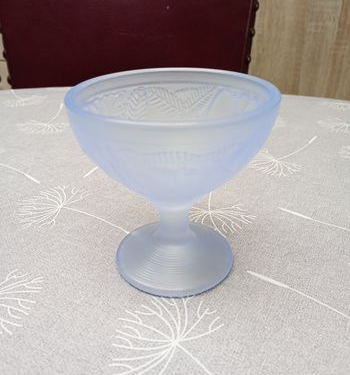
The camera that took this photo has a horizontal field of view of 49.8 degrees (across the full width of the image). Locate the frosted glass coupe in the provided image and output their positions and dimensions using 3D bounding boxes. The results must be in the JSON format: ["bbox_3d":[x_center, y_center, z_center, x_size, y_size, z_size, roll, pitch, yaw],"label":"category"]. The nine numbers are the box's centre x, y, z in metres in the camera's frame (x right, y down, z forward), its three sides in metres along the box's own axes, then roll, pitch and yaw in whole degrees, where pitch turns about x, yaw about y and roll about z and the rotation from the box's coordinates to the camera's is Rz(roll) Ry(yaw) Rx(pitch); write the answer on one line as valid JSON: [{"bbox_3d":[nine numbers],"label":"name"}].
[{"bbox_3d":[0.000,-0.003,0.210,0.103,0.103,0.103,0,29,0],"label":"frosted glass coupe"}]

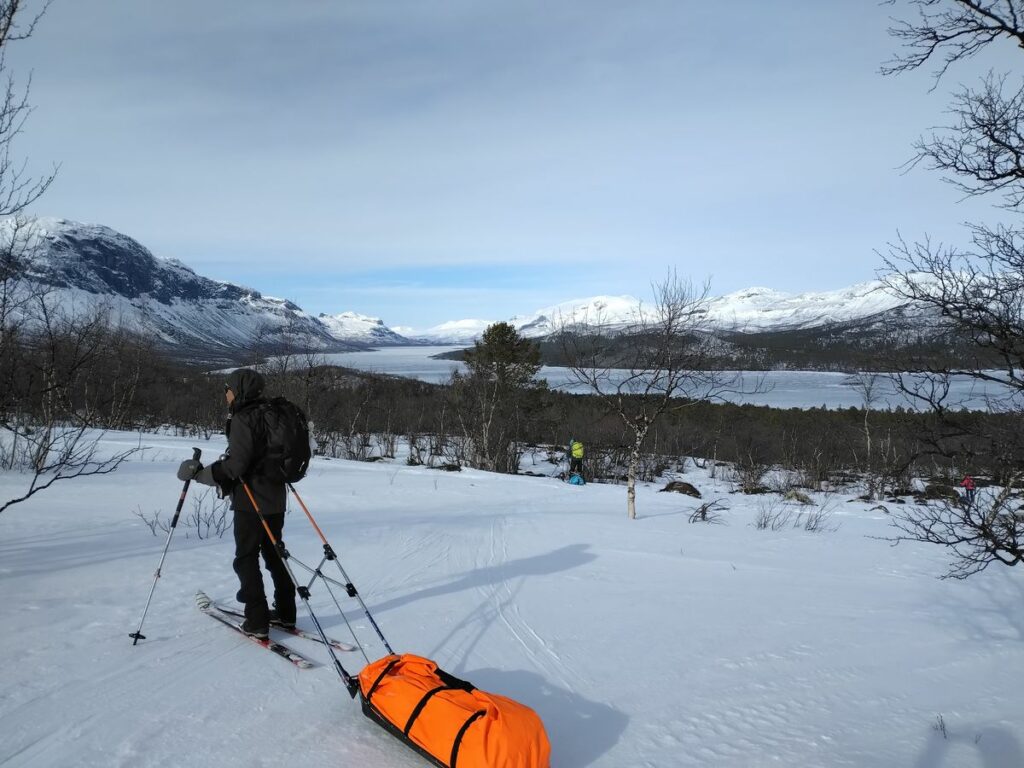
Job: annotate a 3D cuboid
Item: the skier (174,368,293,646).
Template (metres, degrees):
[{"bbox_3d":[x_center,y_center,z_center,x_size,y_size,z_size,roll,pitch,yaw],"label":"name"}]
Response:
[{"bbox_3d":[-1.844,0.794,5.385,0.680,1.798,0.550,1,4,22],"label":"skier"}]

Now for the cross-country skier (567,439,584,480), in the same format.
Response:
[{"bbox_3d":[2.563,3.089,32.233,0.650,1.789,0.600,-1,3,-18],"label":"cross-country skier"}]

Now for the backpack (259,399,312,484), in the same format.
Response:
[{"bbox_3d":[-1.477,0.364,5.230,0.250,0.540,0.320,1,4,22],"label":"backpack"}]

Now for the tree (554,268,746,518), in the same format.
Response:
[{"bbox_3d":[2.486,0.199,14.336,3.300,4.444,3.100,0,3,0],"label":"tree"}]

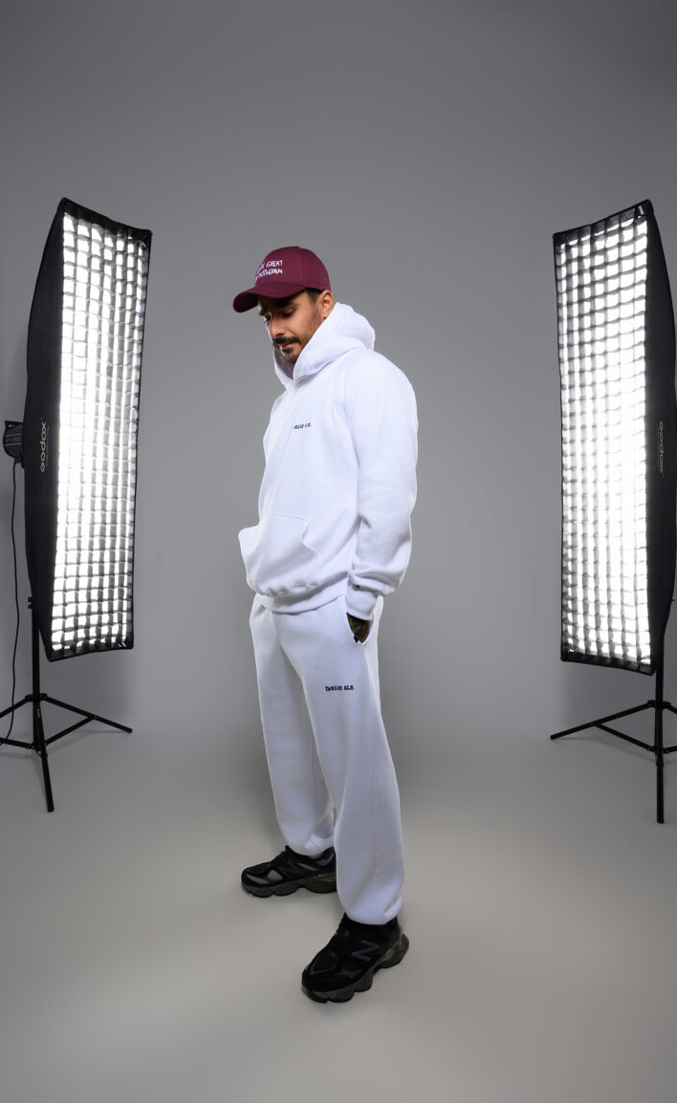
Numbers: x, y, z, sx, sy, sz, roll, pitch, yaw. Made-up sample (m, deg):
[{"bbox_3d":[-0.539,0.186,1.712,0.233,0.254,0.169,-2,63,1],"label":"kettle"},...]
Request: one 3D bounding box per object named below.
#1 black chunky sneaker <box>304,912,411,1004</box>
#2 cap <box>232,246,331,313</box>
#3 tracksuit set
[{"bbox_3d":[0.040,0.935,1.438,0.298,0.140,0.118,-1,2,-36],"label":"black chunky sneaker"},{"bbox_3d":[-0.148,-0.704,1.555,0.263,0.145,0.172,-14,9,-31],"label":"cap"},{"bbox_3d":[-0.042,0.114,1.624,0.410,1.520,0.550,-1,2,-31],"label":"tracksuit set"}]

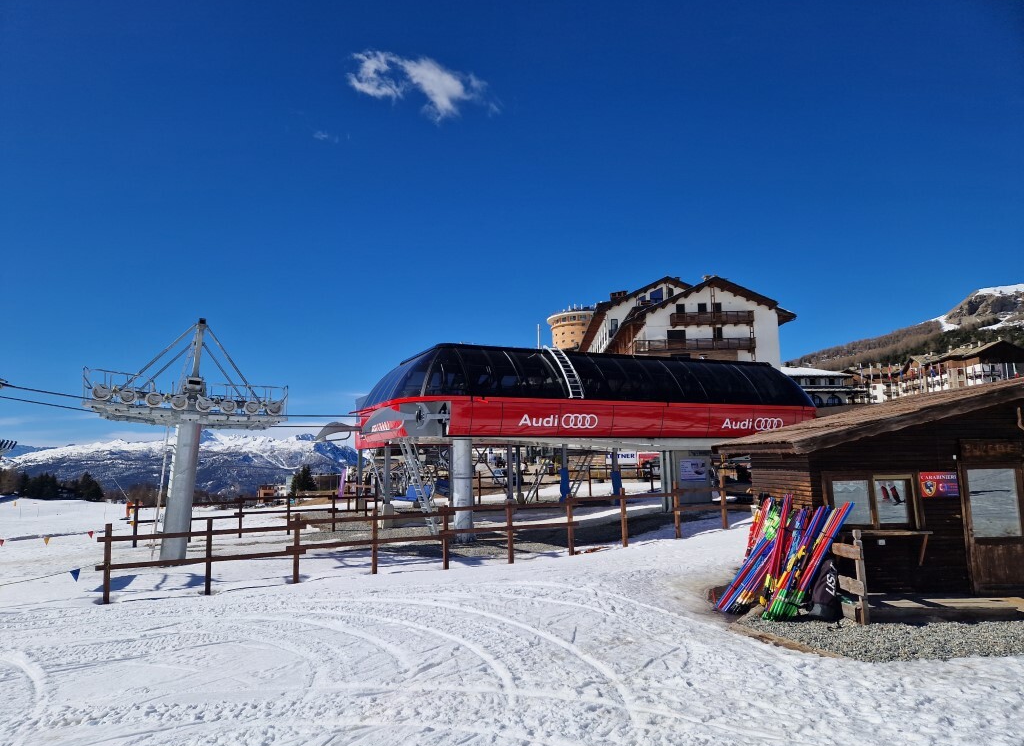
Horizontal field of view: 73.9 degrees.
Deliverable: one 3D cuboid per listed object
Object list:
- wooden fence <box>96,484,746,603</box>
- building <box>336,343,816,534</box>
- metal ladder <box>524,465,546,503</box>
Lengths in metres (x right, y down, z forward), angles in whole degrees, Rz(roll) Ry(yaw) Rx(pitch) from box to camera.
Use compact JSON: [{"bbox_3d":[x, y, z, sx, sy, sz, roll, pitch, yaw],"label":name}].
[{"bbox_3d":[-0.389,3.123,13.879,13.818,1.693,0.250,3,-8,-26],"label":"wooden fence"},{"bbox_3d":[2.982,2.809,27.137,17.819,6.567,8.446,2,-8,-23],"label":"building"},{"bbox_3d":[1.028,4.267,26.786,0.120,1.833,0.420,32,-19,-17],"label":"metal ladder"}]

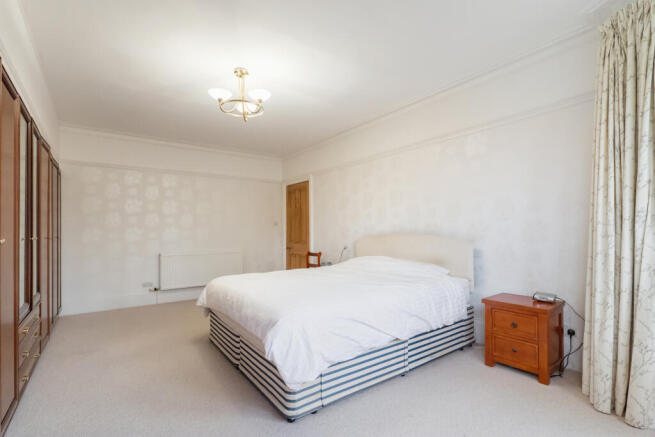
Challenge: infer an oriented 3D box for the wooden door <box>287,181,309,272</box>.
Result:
[{"bbox_3d":[-0.514,0.346,5.215,0.051,1.958,0.745,2,-3,-39],"label":"wooden door"}]

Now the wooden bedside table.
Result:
[{"bbox_3d":[1.575,0.932,2.331,0.388,0.541,0.449,2,-3,-39],"label":"wooden bedside table"}]

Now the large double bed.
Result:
[{"bbox_3d":[0.128,0.691,2.904,2.101,1.071,1.642,2,-3,-36],"label":"large double bed"}]

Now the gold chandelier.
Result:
[{"bbox_3d":[-0.755,-1.087,2.619,0.561,0.459,0.561,0,-2,0],"label":"gold chandelier"}]

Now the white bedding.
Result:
[{"bbox_3d":[0.048,0.745,2.855,1.958,0.612,1.683,2,-3,-36],"label":"white bedding"}]

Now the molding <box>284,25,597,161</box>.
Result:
[{"bbox_3d":[0.535,-1.213,3.845,0.102,0.112,4.564,2,-3,-38],"label":"molding"}]

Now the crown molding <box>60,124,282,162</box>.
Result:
[{"bbox_3d":[-2.234,-1.157,4.787,3.226,0.112,0.102,2,-3,-32],"label":"crown molding"}]

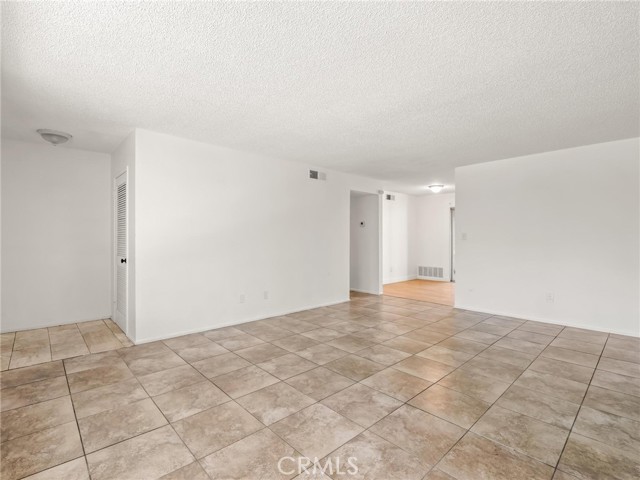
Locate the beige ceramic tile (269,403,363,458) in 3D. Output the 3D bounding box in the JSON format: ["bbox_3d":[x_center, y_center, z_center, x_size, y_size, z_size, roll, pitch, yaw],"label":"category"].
[{"bbox_3d":[-0.020,1.166,1.823,0.437,0.012,0.437,0,0,-42],"label":"beige ceramic tile"}]

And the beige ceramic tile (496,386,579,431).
[{"bbox_3d":[1.570,1.193,2.138,0.440,0.012,0.440,0,0,-43],"label":"beige ceramic tile"}]

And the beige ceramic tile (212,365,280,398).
[{"bbox_3d":[-0.637,1.211,2.547,0.446,0.012,0.446,0,0,-43],"label":"beige ceramic tile"}]

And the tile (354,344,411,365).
[{"bbox_3d":[0.667,1.214,3.139,0.446,0.012,0.446,0,0,-43],"label":"tile"}]

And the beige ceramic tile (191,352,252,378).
[{"bbox_3d":[-0.963,1.229,2.919,0.450,0.015,0.450,0,0,-43],"label":"beige ceramic tile"}]

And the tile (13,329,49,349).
[{"bbox_3d":[-3.555,1.216,3.654,0.306,0.012,0.879,0,0,-43],"label":"tile"}]

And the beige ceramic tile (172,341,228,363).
[{"bbox_3d":[-1.295,1.231,3.268,0.450,0.015,0.450,0,0,-43],"label":"beige ceramic tile"}]

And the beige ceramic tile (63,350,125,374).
[{"bbox_3d":[-2.200,1.195,2.911,0.440,0.012,0.422,0,0,-43],"label":"beige ceramic tile"}]

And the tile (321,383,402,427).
[{"bbox_3d":[0.314,1.225,2.233,0.450,0.015,0.450,0,0,-43],"label":"tile"}]

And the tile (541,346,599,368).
[{"bbox_3d":[2.617,1.230,3.114,0.450,0.015,0.450,0,0,-43],"label":"tile"}]

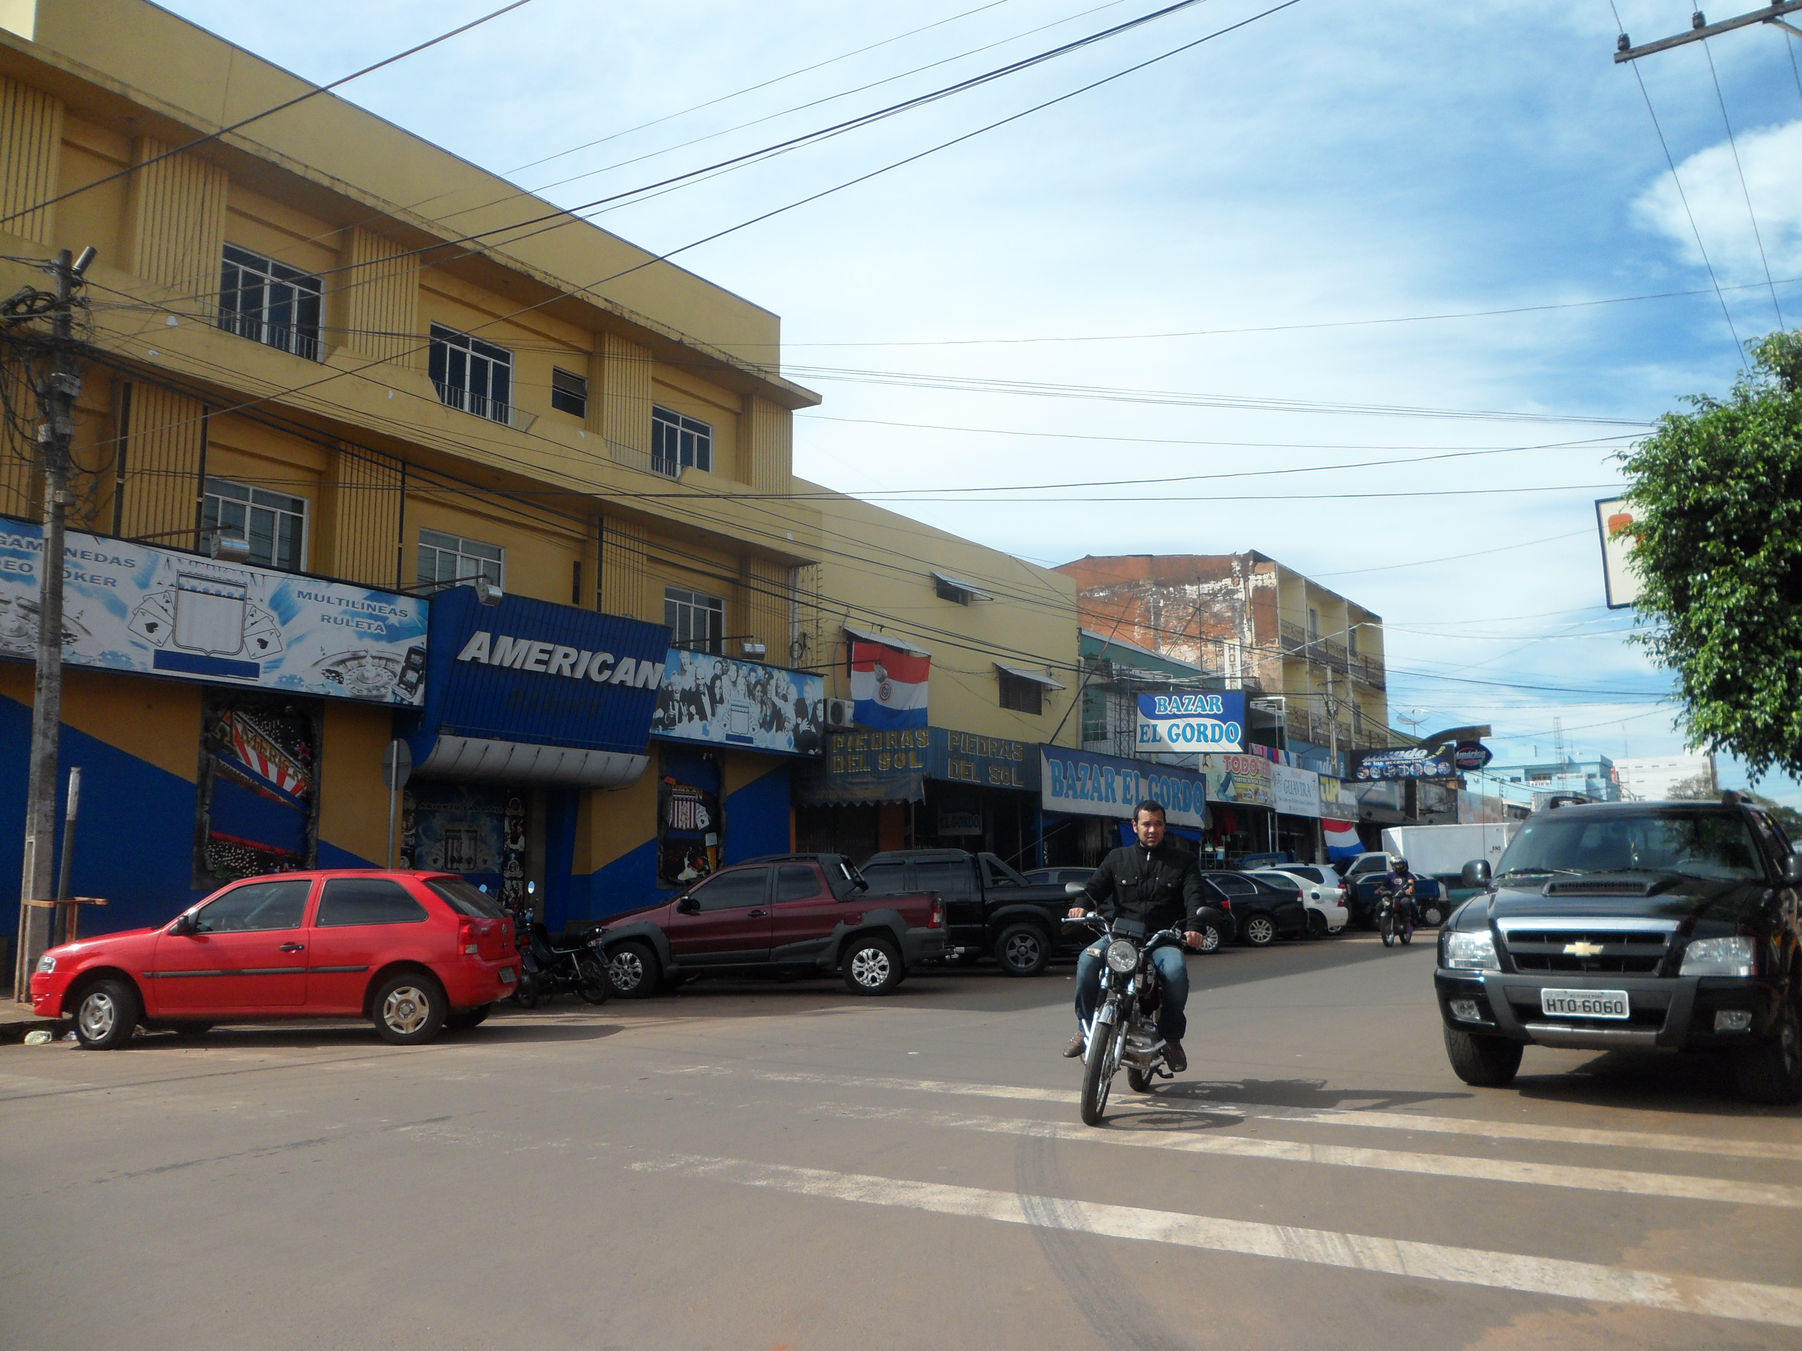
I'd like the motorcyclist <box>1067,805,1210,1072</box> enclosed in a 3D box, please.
[{"bbox_3d":[1.317,1.463,7.874,0.750,1.430,0.780,-4,-9,20],"label":"motorcyclist"}]

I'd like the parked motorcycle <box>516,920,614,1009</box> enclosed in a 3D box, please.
[{"bbox_3d":[-3.614,3.052,15.349,1.900,1.050,0.700,-8,-11,40],"label":"parked motorcycle"}]

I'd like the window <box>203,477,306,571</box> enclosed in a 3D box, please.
[{"bbox_3d":[-8.314,-1.842,18.116,0.120,1.170,1.401,-7,-11,35],"label":"window"}]

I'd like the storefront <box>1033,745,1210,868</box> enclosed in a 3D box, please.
[{"bbox_3d":[4.472,3.728,30.959,1.400,3.700,8.000,-7,-11,35],"label":"storefront"}]

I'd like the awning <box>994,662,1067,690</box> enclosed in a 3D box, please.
[{"bbox_3d":[3.037,0.008,32.996,0.570,0.330,2.364,-7,-11,35],"label":"awning"}]

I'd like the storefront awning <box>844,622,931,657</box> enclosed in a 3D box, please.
[{"bbox_3d":[-0.271,-0.669,28.189,0.550,0.380,2.300,-7,-11,35],"label":"storefront awning"}]

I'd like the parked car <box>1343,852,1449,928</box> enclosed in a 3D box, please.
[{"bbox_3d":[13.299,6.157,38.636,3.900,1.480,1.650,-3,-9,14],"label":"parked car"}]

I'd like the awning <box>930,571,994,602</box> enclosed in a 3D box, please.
[{"bbox_3d":[1.387,-1.983,30.995,0.570,0.330,1.725,-7,-11,35],"label":"awning"}]

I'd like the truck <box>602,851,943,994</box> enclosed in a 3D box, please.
[{"bbox_3d":[-1.648,2.959,16.821,4.450,1.640,1.740,-1,-9,1],"label":"truck"}]

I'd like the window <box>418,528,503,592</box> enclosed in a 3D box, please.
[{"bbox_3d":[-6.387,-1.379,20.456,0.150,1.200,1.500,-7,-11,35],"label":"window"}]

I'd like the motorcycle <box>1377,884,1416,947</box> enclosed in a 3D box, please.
[{"bbox_3d":[9.362,4.535,26.486,0.720,1.120,1.950,-7,-11,35],"label":"motorcycle"}]

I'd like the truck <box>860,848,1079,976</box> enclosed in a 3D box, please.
[{"bbox_3d":[0.231,3.329,19.870,5.200,1.750,1.750,0,-9,-4],"label":"truck"}]

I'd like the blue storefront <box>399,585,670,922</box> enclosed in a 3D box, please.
[{"bbox_3d":[-5.372,1.596,19.991,2.200,4.900,3.750,-7,-11,35],"label":"blue storefront"}]

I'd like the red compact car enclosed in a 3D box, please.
[{"bbox_3d":[-5.275,2.412,12.226,3.920,1.420,1.650,-1,-9,0],"label":"red compact car"}]

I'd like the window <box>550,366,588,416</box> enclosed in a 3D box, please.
[{"bbox_3d":[-5.310,-4.541,22.540,0.150,0.700,0.700,-7,-11,35],"label":"window"}]

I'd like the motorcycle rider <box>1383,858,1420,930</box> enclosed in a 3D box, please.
[{"bbox_3d":[9.493,4.145,26.697,0.660,1.400,0.800,-7,-11,35],"label":"motorcycle rider"}]

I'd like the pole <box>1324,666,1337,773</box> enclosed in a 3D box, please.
[{"bbox_3d":[14.200,3.689,45.889,0.200,8.125,0.200,-7,-11,35],"label":"pole"}]

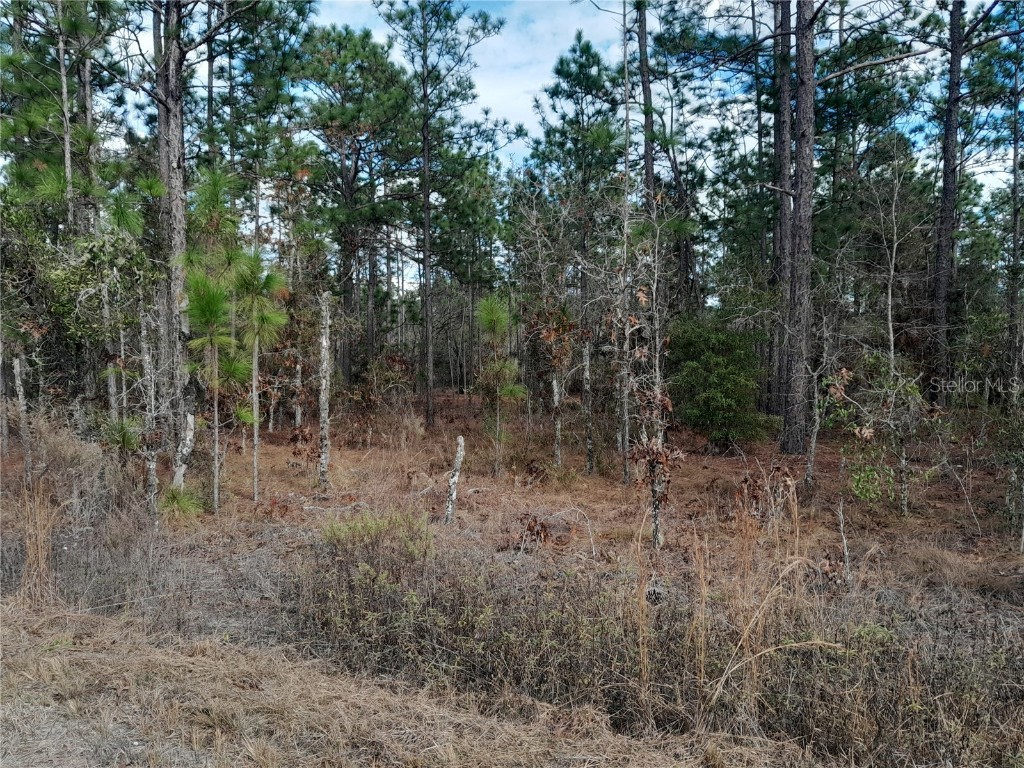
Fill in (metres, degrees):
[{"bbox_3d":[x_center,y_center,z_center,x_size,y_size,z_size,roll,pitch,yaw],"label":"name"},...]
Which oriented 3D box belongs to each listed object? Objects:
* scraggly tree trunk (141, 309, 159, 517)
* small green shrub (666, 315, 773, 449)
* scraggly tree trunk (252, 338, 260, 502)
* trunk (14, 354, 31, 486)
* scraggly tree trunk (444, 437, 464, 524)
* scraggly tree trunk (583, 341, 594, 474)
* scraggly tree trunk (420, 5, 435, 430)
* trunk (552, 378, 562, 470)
[{"bbox_3d":[-3.738,0.327,8.180,0.167,2.115,0.142,-1,2,-25],"label":"scraggly tree trunk"},{"bbox_3d":[3.526,0.011,13.639,1.693,2.255,1.524,0,2,14],"label":"small green shrub"},{"bbox_3d":[-2.893,0.420,8.988,0.077,1.861,0.065,-1,2,-18],"label":"scraggly tree trunk"},{"bbox_3d":[-5.998,0.497,9.746,0.176,1.712,0.150,-2,2,-32],"label":"trunk"},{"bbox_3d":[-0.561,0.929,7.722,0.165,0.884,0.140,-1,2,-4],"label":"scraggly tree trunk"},{"bbox_3d":[1.038,0.330,10.891,0.164,1.844,0.139,0,2,5],"label":"scraggly tree trunk"},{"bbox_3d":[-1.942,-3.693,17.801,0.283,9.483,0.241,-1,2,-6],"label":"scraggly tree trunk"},{"bbox_3d":[0.651,0.549,11.509,0.144,1.372,0.123,0,2,3],"label":"trunk"}]

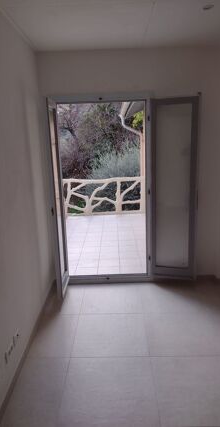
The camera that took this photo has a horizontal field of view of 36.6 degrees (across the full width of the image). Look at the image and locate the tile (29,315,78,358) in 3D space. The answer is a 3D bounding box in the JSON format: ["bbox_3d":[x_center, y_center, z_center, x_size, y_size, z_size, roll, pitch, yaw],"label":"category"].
[{"bbox_3d":[-0.479,1.059,2.892,0.360,0.015,0.615,-2,14,2],"label":"tile"}]

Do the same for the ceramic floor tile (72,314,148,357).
[{"bbox_3d":[0.008,1.043,2.876,0.615,0.015,0.615,-2,14,2],"label":"ceramic floor tile"}]

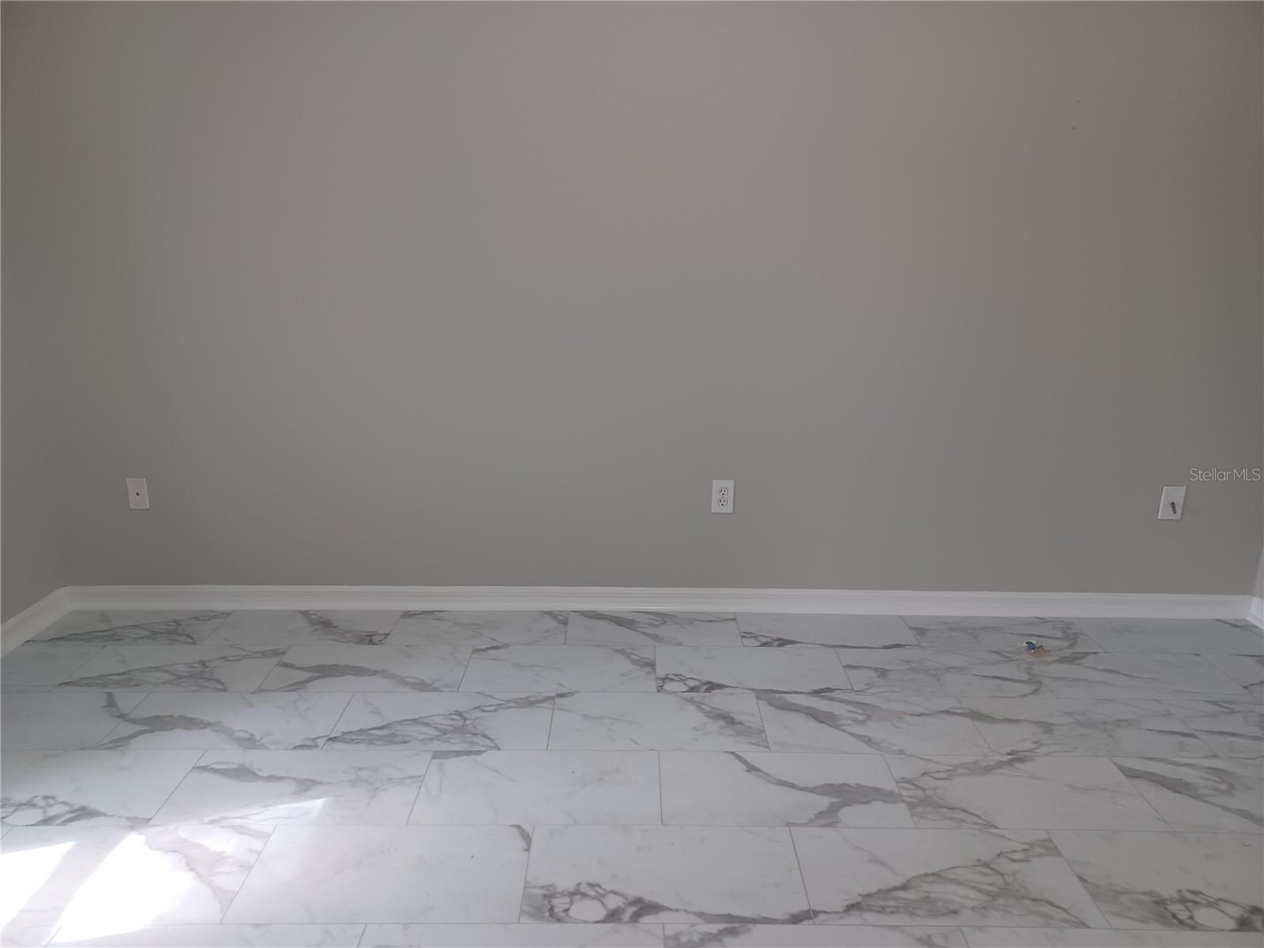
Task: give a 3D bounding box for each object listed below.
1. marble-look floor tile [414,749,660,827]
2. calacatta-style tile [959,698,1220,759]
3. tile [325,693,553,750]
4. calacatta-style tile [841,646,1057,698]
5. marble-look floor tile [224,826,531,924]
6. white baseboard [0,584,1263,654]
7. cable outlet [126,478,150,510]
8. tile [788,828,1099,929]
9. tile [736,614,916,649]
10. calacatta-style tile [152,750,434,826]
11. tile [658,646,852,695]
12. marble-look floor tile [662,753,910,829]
[{"bbox_3d":[-0.229,0.793,2.298,0.601,0.010,0.300,0,17,0],"label":"marble-look floor tile"},{"bbox_3d":[1.277,0.719,2.593,0.601,0.010,0.300,0,17,0],"label":"calacatta-style tile"},{"bbox_3d":[-0.524,0.697,2.558,0.595,0.010,0.302,0,16,0],"label":"tile"},{"bbox_3d":[0.967,0.627,2.856,0.595,0.010,0.302,0,16,0],"label":"calacatta-style tile"},{"bbox_3d":[-0.524,0.864,1.978,0.595,0.010,0.302,0,16,0],"label":"marble-look floor tile"},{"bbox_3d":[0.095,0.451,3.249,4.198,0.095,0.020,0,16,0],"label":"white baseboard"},{"bbox_3d":[-1.736,0.070,3.210,0.071,0.115,0.007,0,16,0],"label":"cable outlet"},{"bbox_3d":[0.666,0.874,1.983,0.595,0.010,0.302,0,16,0],"label":"tile"},{"bbox_3d":[0.675,0.551,3.212,0.610,0.010,0.297,0,16,0],"label":"tile"},{"bbox_3d":[-0.821,0.778,2.267,0.595,0.010,0.302,0,16,0],"label":"calacatta-style tile"},{"bbox_3d":[0.380,0.631,2.930,0.610,0.010,0.305,0,16,0],"label":"tile"},{"bbox_3d":[0.373,0.798,2.301,0.601,0.010,0.300,0,17,0],"label":"marble-look floor tile"}]

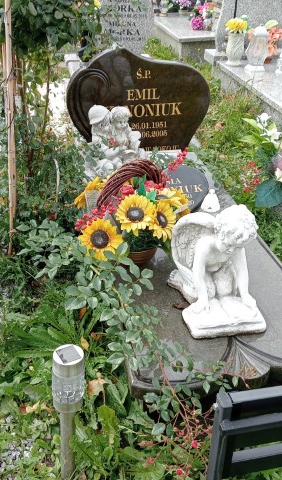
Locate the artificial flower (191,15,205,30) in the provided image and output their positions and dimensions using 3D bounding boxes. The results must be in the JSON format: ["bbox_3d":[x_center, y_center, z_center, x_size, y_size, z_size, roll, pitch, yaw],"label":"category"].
[{"bbox_3d":[0.711,-2.737,6.500,0.180,0.180,0.170,-5,31,-9],"label":"artificial flower"}]

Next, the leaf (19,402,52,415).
[{"bbox_3d":[-0.345,0.551,1.688,0.105,0.025,0.050,-6,32,-9],"label":"leaf"}]

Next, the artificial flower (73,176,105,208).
[{"bbox_3d":[-0.208,-0.189,2.050,0.090,0.115,0.115,-17,35,-26],"label":"artificial flower"}]

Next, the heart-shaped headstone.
[{"bbox_3d":[-0.006,-0.806,2.999,0.820,0.590,0.085,-5,31,-9],"label":"heart-shaped headstone"}]

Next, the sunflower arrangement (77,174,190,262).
[{"bbox_3d":[-0.038,-0.077,2.203,0.445,0.383,0.321,-5,31,-9],"label":"sunflower arrangement"}]

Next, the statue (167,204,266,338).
[{"bbox_3d":[0.278,0.063,1.793,0.280,0.390,0.360,-6,32,-9],"label":"statue"}]

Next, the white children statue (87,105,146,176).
[{"bbox_3d":[-0.131,-0.539,2.813,0.290,0.350,0.200,-11,33,-17],"label":"white children statue"}]

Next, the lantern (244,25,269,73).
[{"bbox_3d":[1.119,-1.863,4.984,0.207,0.409,0.207,-5,31,-9],"label":"lantern"}]

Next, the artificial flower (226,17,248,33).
[{"bbox_3d":[0.882,-1.969,4.720,0.200,0.130,0.180,-5,31,-9],"label":"artificial flower"}]

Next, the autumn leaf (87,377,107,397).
[{"bbox_3d":[-0.162,0.540,1.905,0.081,0.041,0.078,-5,31,-9],"label":"autumn leaf"}]

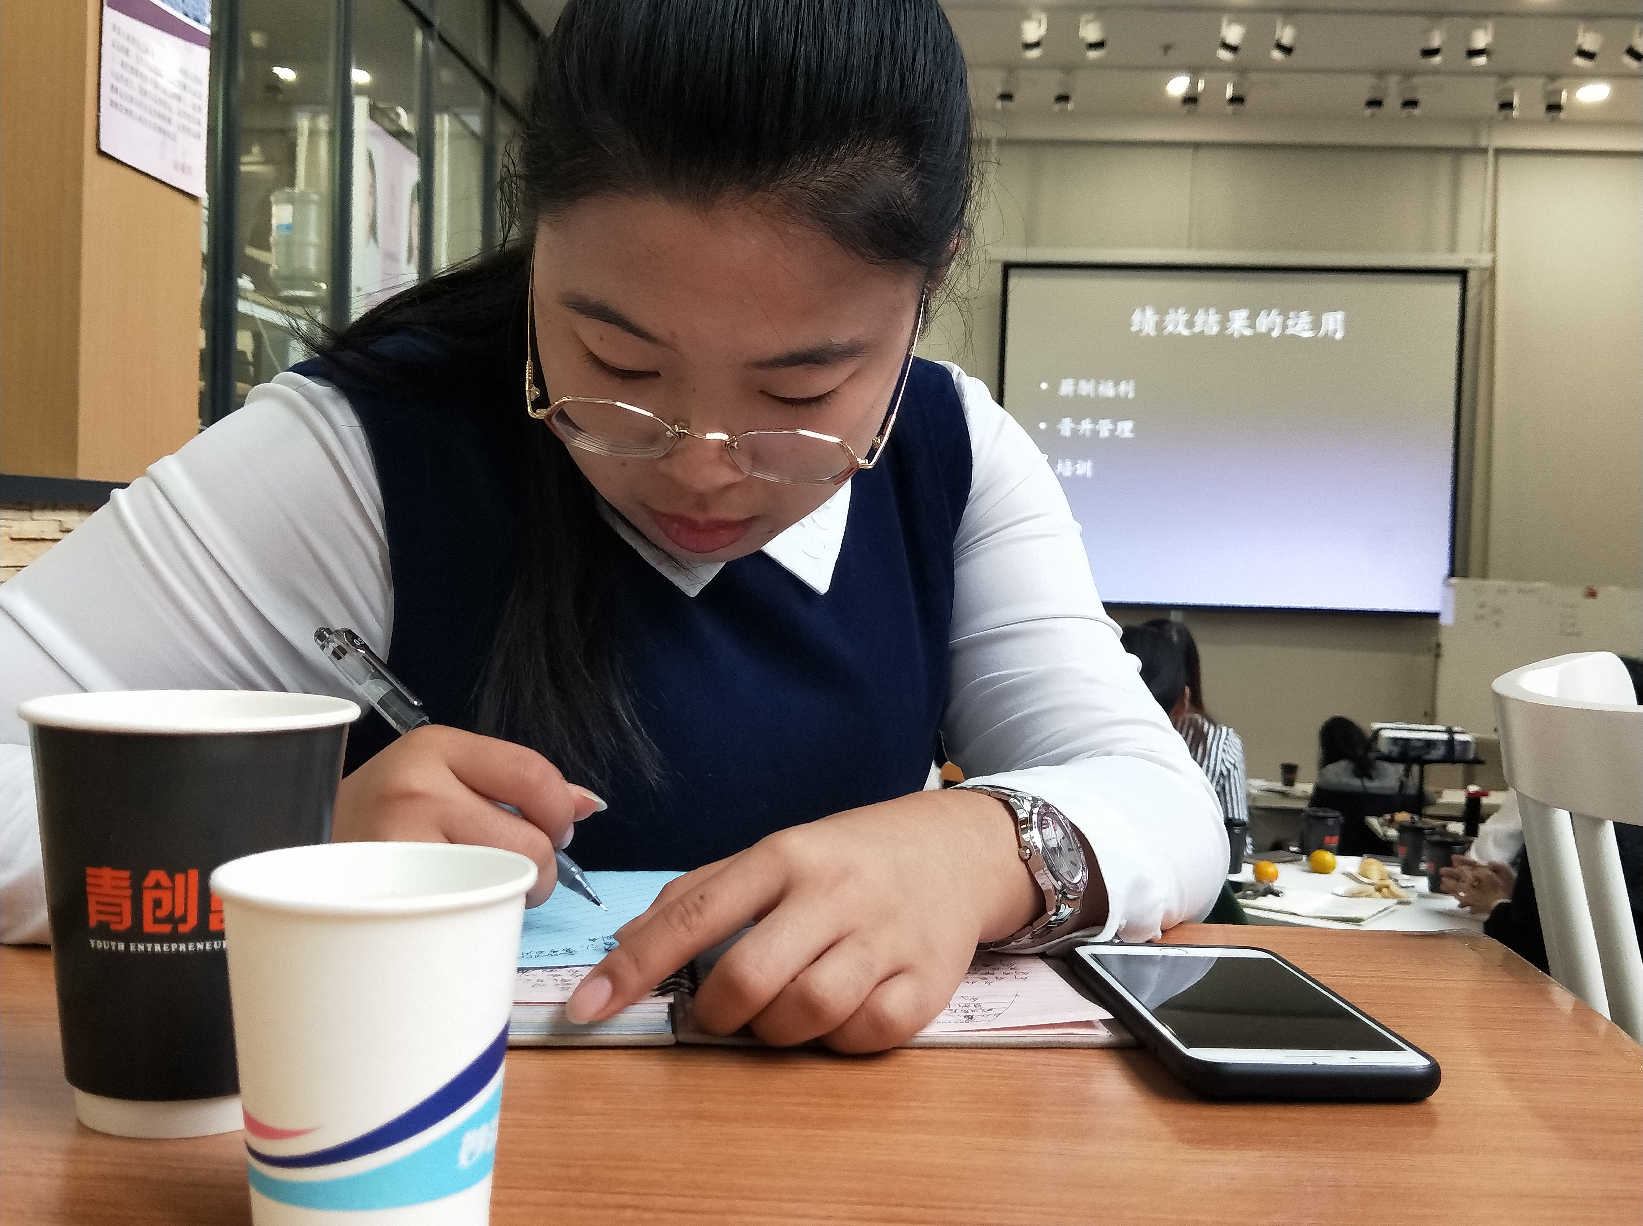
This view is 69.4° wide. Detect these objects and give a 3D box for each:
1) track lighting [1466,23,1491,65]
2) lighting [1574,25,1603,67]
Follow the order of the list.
[{"bbox_3d":[3.612,-3.125,6.521,0.130,0.220,0.140,3,2,25],"label":"track lighting"},{"bbox_3d":[4.196,-3.100,6.491,0.130,0.220,0.140,1,2,-33],"label":"lighting"}]

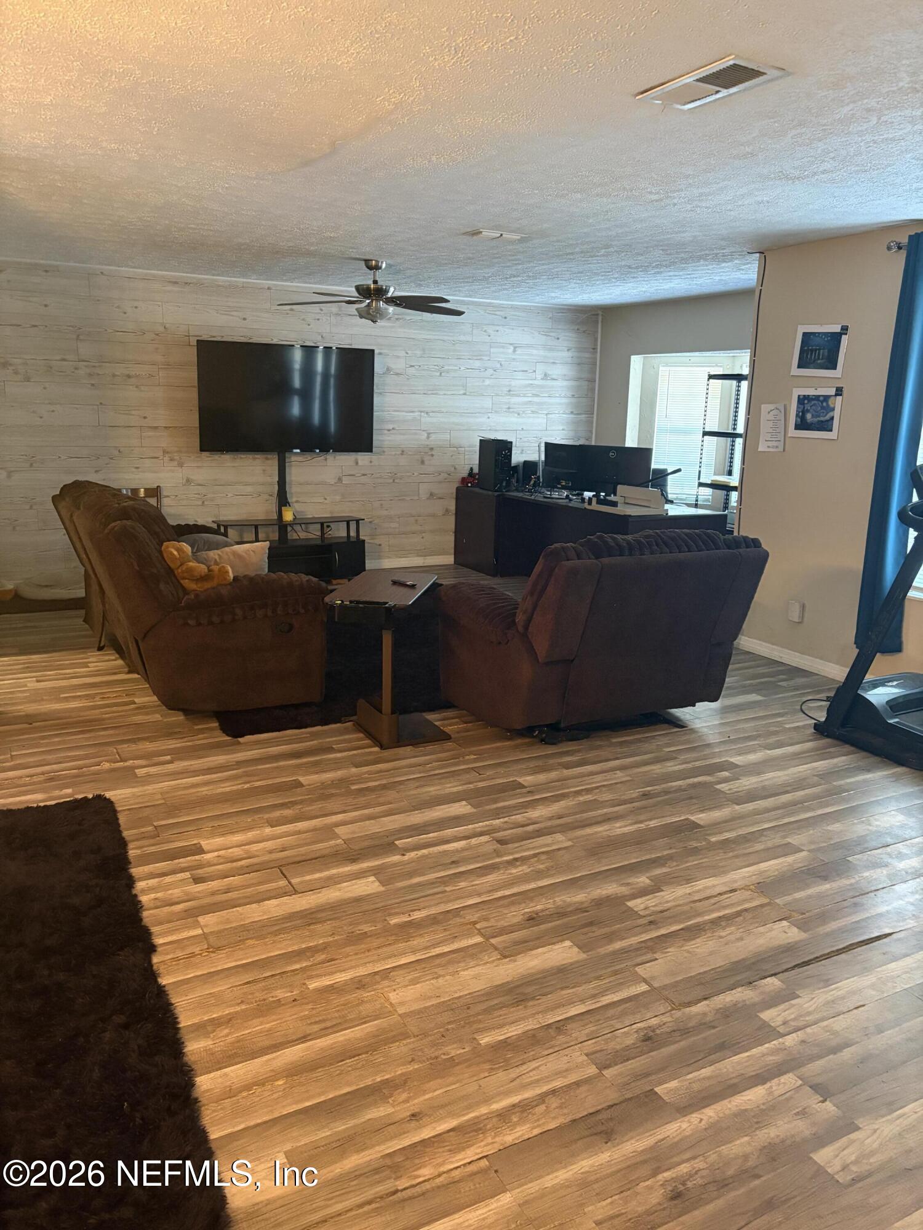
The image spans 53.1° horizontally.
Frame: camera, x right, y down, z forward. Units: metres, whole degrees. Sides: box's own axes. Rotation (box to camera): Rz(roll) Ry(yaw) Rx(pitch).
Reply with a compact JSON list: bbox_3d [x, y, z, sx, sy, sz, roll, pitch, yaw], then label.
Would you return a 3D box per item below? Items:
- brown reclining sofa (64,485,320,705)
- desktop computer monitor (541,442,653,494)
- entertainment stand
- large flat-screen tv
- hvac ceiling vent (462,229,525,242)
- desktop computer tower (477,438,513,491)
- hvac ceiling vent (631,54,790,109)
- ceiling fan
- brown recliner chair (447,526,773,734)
[{"bbox_3d":[-1.597,-0.185,5.118,1.070,0.970,2.120,-5,15,-27],"label":"brown reclining sofa"},{"bbox_3d":[1.213,-1.288,8.232,0.900,0.430,0.200,10,15,31],"label":"desktop computer monitor"},{"bbox_3d":[-1.426,-0.541,7.707,1.180,0.505,0.380,-5,15,-27],"label":"entertainment stand"},{"bbox_3d":[-1.378,-1.727,7.417,1.440,0.835,0.070,-5,15,-27],"label":"large flat-screen tv"},{"bbox_3d":[0.176,-2.184,5.336,0.320,0.020,0.260,-5,15,-27],"label":"hvac ceiling vent"},{"bbox_3d":[0.309,-1.357,8.362,0.170,0.445,0.400,-3,14,-21],"label":"desktop computer tower"},{"bbox_3d":[0.737,-1.569,2.750,0.228,0.020,0.433,-5,15,-27],"label":"hvac ceiling vent"},{"bbox_3d":[-0.607,-2.269,6.502,1.300,0.420,1.300,-5,15,-27],"label":"ceiling fan"},{"bbox_3d":[0.641,0.041,4.420,1.110,0.970,1.050,-5,15,-27],"label":"brown recliner chair"}]

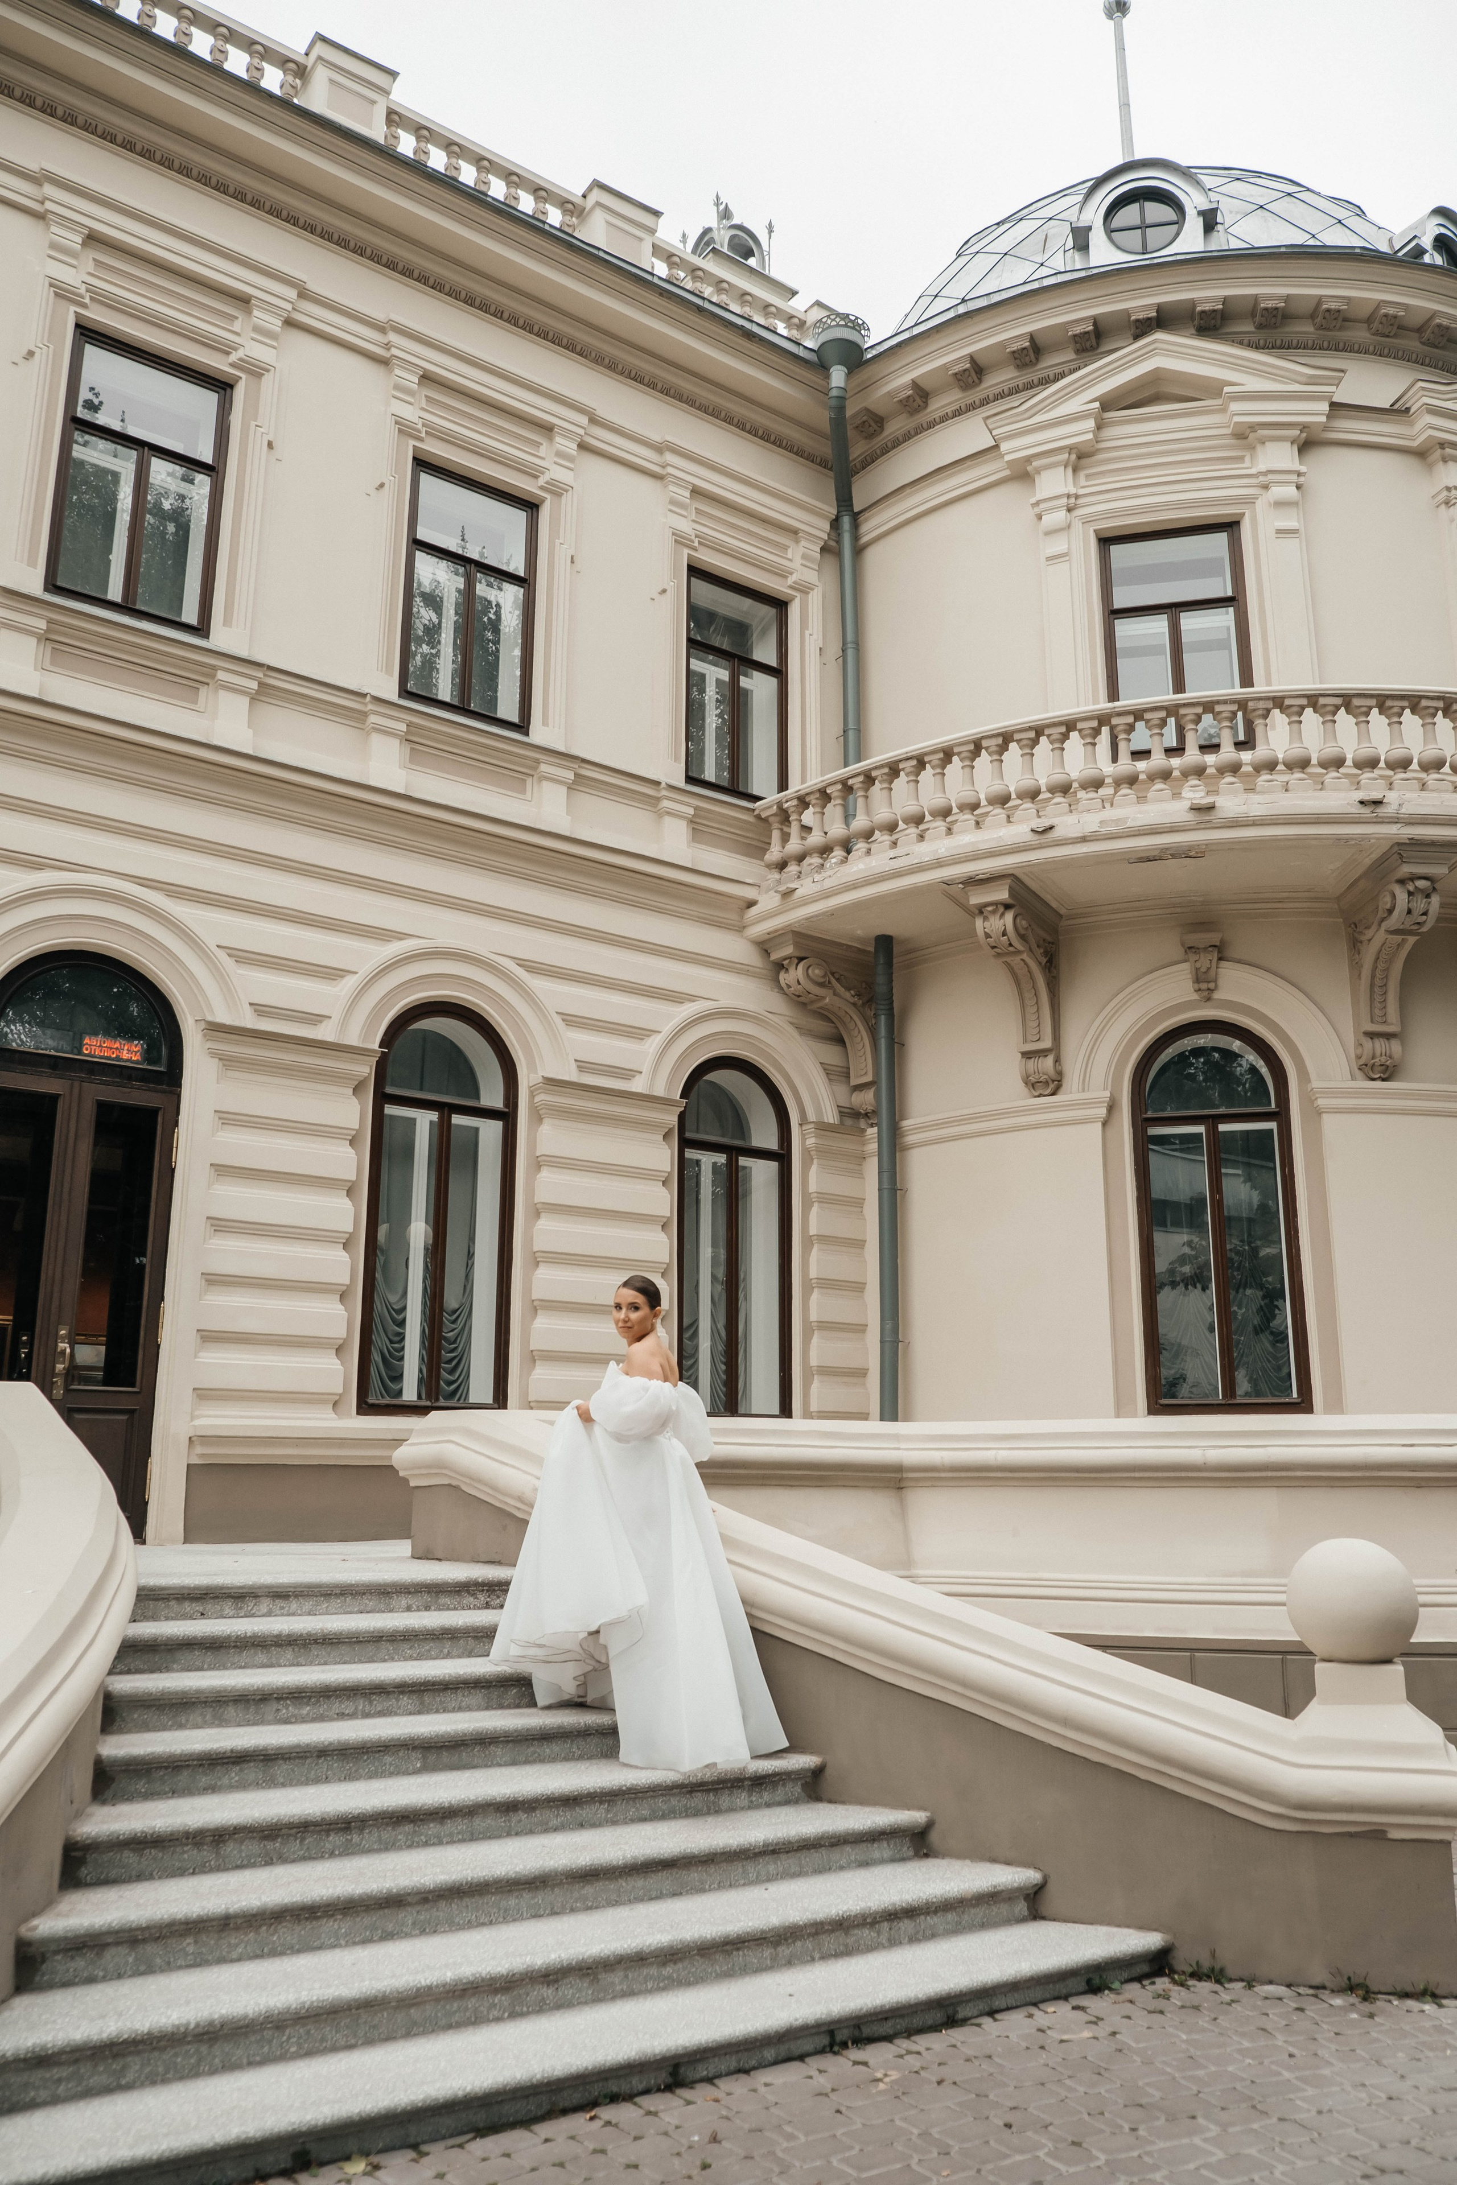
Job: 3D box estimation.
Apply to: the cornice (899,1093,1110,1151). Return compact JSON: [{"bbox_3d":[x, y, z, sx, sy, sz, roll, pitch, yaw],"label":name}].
[{"bbox_3d":[2.102,0.233,12.646,1.883,0.211,0.244,-10,-17,39],"label":"cornice"}]

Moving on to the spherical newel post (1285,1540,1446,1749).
[{"bbox_3d":[2.077,1.801,5.393,0.460,0.645,0.460,-3,-14,13],"label":"spherical newel post"}]

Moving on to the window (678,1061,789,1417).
[{"bbox_3d":[0.063,1.127,12.792,1.091,2.860,0.150,10,-16,-35],"label":"window"}]

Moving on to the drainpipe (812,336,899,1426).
[{"bbox_3d":[1.022,-1.826,13.538,0.620,10.193,1.000,-1,-13,7],"label":"drainpipe"}]

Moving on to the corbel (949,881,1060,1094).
[{"bbox_3d":[2.181,-0.803,12.735,0.460,1.470,1.080,-8,-16,30],"label":"corbel"}]

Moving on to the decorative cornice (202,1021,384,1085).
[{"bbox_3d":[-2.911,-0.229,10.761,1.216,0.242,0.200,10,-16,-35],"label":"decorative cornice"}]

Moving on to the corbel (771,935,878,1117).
[{"bbox_3d":[0.841,-0.527,13.896,1.080,1.470,0.460,10,-17,-36],"label":"corbel"}]

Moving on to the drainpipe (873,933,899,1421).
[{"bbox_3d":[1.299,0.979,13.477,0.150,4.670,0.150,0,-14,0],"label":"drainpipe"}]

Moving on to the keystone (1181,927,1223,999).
[{"bbox_3d":[3.490,-0.939,12.069,0.269,0.484,0.240,-3,-14,14],"label":"keystone"}]

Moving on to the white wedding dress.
[{"bbox_3d":[-0.324,1.733,6.195,0.850,1.400,0.950,12,-18,-41],"label":"white wedding dress"}]

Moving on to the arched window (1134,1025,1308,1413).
[{"bbox_3d":[3.746,0.918,12.569,1.170,3.040,0.160,-3,-14,12],"label":"arched window"}]

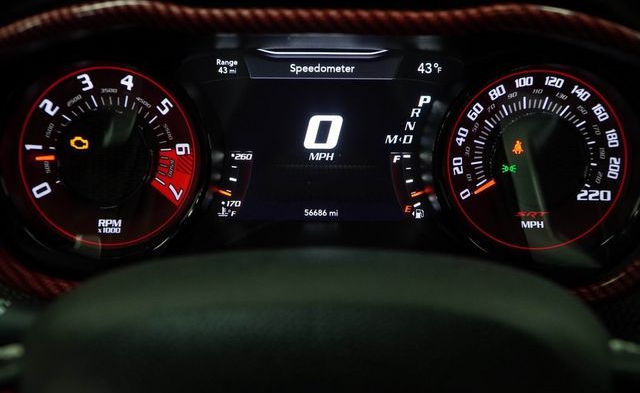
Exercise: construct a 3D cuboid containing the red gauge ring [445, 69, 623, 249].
[{"bbox_3d":[0.119,-0.021,0.510,0.100,0.100,0.030,0,3,1],"label":"red gauge ring"}]

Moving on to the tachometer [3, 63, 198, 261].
[{"bbox_3d":[-0.119,-0.020,0.510,0.103,0.102,0.030,0,3,1],"label":"tachometer"}]

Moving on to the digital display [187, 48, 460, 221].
[{"bbox_3d":[0.001,-0.034,0.510,0.153,0.096,0.020,0,3,1],"label":"digital display"}]

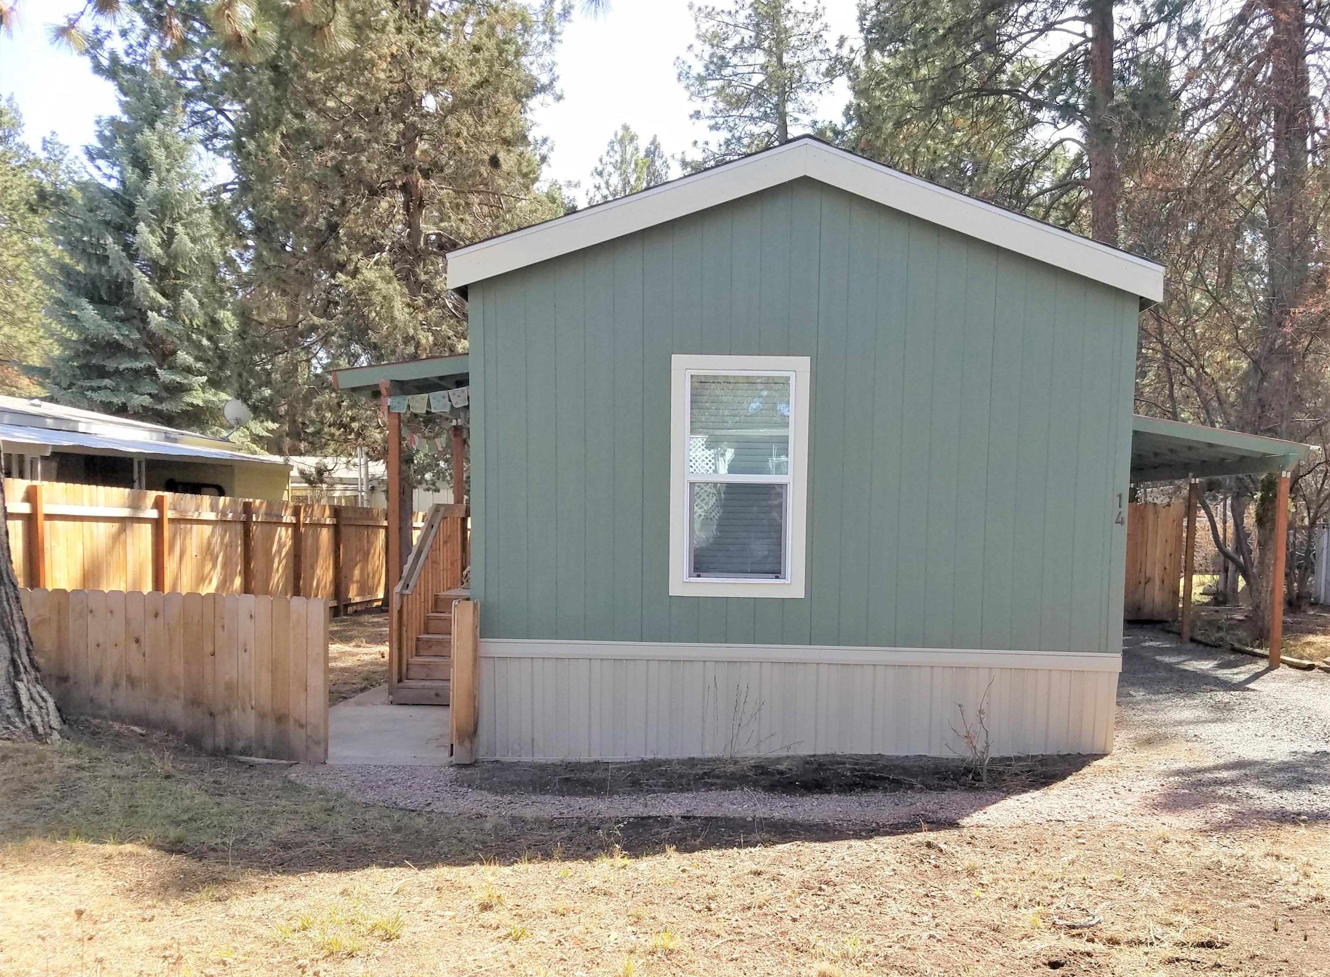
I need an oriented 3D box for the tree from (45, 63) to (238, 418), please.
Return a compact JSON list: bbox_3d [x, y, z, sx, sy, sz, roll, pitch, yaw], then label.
[{"bbox_3d":[-13.701,-4.773,26.172,5.100,13.151,5.100,1,1,2],"label":"tree"}]

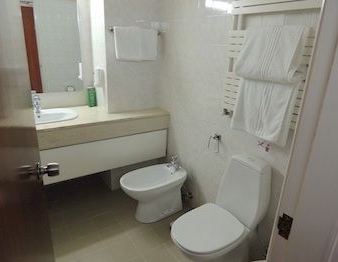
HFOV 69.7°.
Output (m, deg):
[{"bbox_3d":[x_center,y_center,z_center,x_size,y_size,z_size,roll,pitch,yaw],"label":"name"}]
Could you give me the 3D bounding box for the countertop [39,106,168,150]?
[{"bbox_3d":[-0.747,-0.081,2.199,1.411,0.152,0.612,-9,22,-32],"label":"countertop"}]

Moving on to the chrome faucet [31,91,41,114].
[{"bbox_3d":[-1.118,-0.227,2.047,0.058,0.175,0.130,-9,22,-32],"label":"chrome faucet"}]

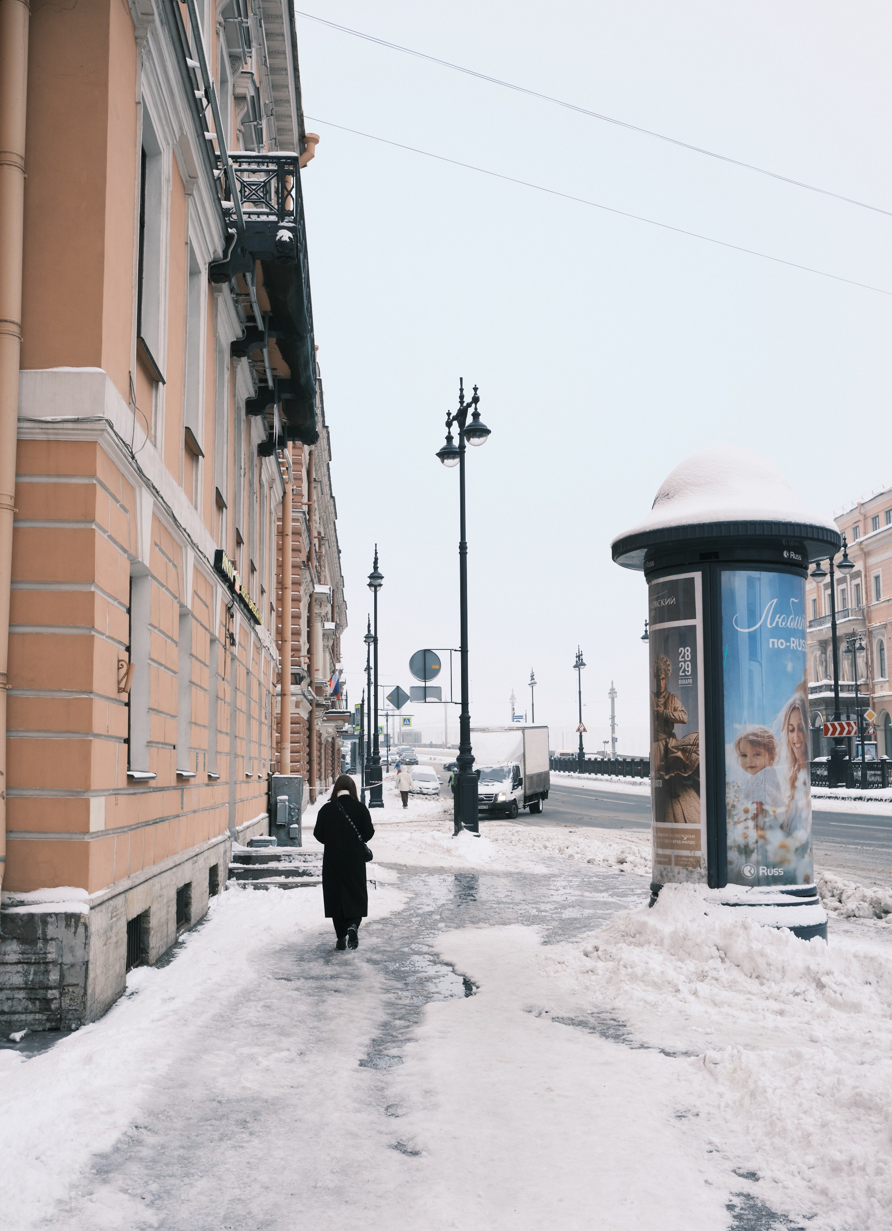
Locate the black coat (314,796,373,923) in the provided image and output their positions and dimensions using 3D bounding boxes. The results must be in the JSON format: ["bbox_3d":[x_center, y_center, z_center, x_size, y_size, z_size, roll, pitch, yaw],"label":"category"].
[{"bbox_3d":[-0.986,2.340,12.581,0.575,1.191,0.400,0,-7,-3],"label":"black coat"}]

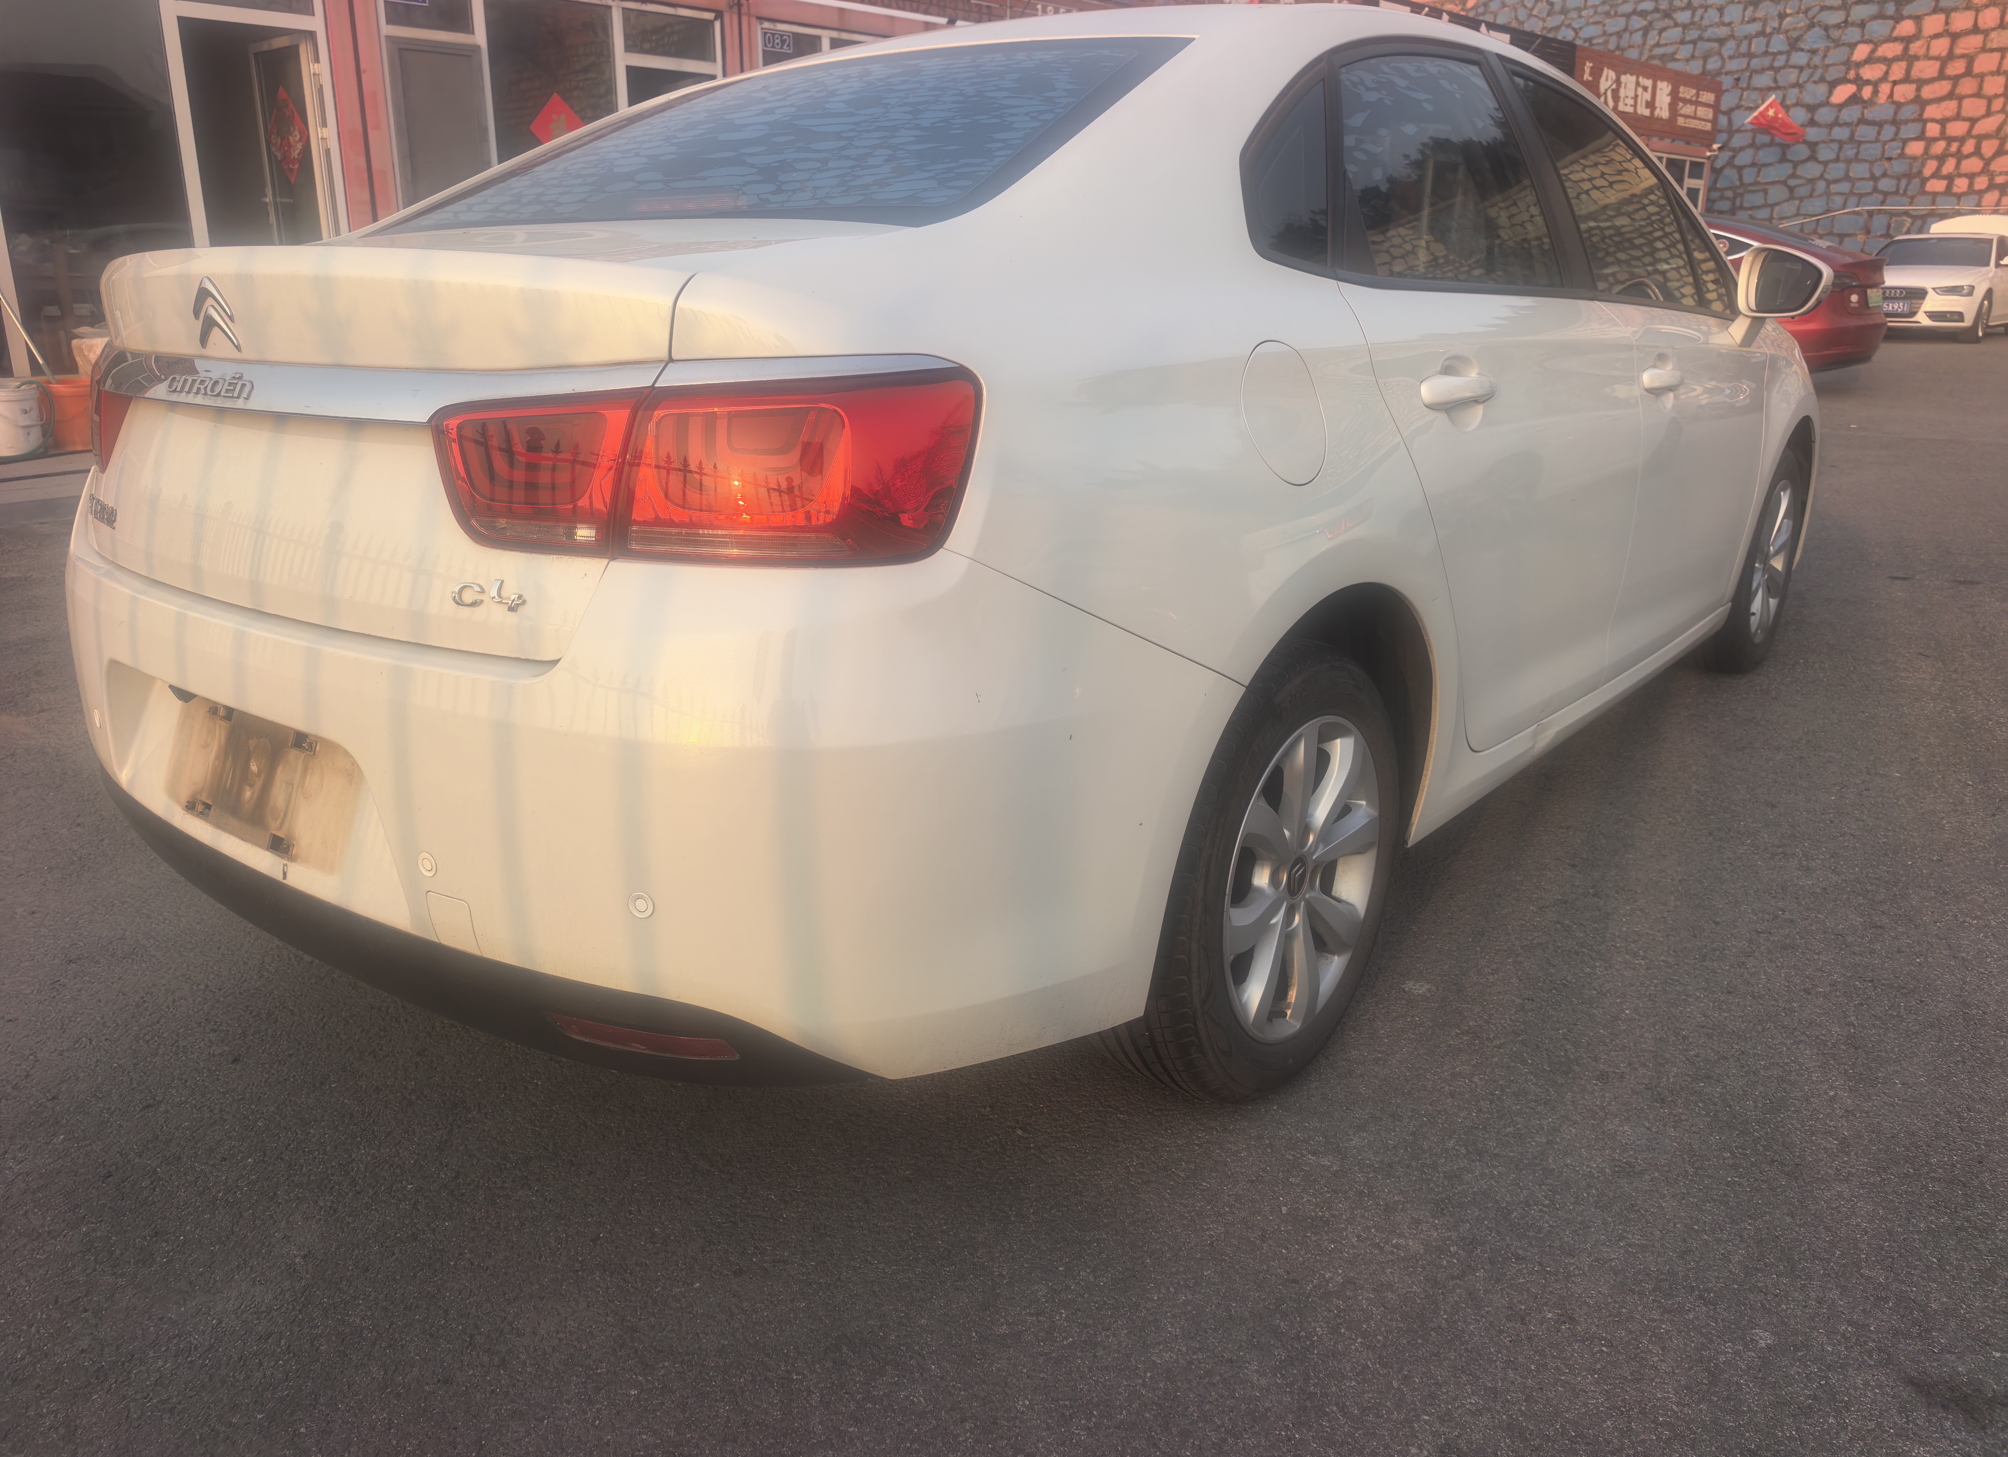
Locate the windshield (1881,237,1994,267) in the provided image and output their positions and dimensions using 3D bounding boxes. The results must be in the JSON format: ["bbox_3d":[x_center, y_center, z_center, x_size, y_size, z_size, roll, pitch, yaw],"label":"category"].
[{"bbox_3d":[12.781,-6.519,19.113,1.380,0.180,0.860,16,51,43],"label":"windshield"}]

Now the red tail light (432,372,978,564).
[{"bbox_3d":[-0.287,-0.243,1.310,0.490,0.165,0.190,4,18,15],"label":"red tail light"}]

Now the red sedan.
[{"bbox_3d":[5.530,-3.950,12.850,4.690,1.440,1.850,18,25,42],"label":"red sedan"}]

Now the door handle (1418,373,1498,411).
[{"bbox_3d":[0.629,-0.467,1.936,0.052,0.047,0.235,13,22,38],"label":"door handle"}]

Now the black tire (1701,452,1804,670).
[{"bbox_3d":[2.054,-0.475,3.924,0.215,0.630,0.630,13,22,38],"label":"black tire"}]

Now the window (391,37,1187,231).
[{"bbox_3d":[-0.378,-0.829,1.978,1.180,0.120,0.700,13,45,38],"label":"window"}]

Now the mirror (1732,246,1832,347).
[{"bbox_3d":[1.707,-0.946,3.059,0.200,0.210,0.150,13,22,38],"label":"mirror"}]

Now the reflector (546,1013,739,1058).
[{"bbox_3d":[-0.388,0.334,1.499,0.230,0.033,0.028,7,19,23],"label":"reflector"}]

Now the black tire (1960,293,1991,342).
[{"bbox_3d":[12.763,-5.375,18.296,0.650,0.650,0.230,-17,24,-42],"label":"black tire"}]

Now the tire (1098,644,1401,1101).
[{"bbox_3d":[0.334,0.183,1.936,0.215,0.630,0.630,13,22,38],"label":"tire"}]

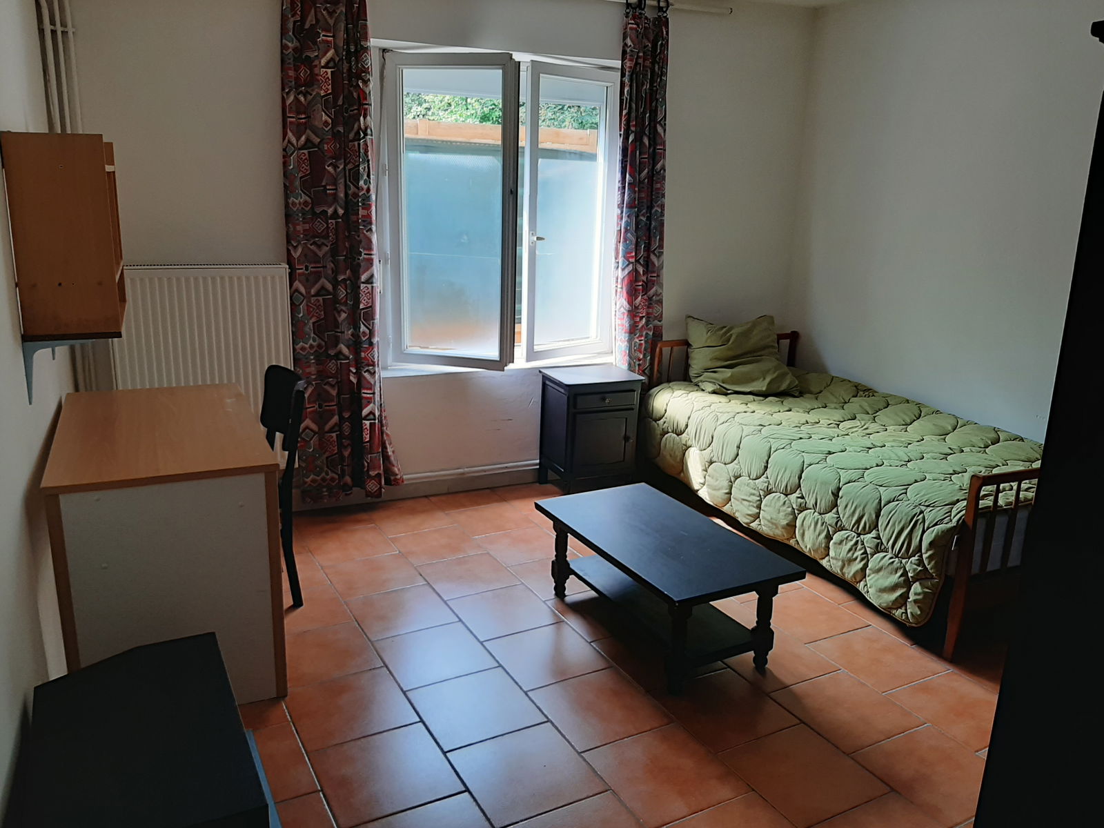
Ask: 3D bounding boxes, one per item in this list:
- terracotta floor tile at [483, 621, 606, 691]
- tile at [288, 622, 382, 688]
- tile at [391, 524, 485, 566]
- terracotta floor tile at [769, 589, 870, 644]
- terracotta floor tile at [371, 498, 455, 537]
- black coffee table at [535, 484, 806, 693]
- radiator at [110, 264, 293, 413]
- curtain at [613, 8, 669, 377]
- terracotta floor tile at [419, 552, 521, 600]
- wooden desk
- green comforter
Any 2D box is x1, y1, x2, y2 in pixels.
[{"bbox_3d":[-0.016,0.818,2.804,0.332,0.012,0.332,-6,16,-28],"label":"terracotta floor tile"},{"bbox_3d":[-0.769,0.802,2.760,0.332,0.010,0.327,-7,17,-29],"label":"tile"},{"bbox_3d":[-0.501,0.580,3.632,0.332,0.010,0.327,-7,17,-29],"label":"tile"},{"bbox_3d":[0.964,0.772,3.167,0.335,0.010,0.335,-6,16,-28],"label":"terracotta floor tile"},{"bbox_3d":[-0.687,0.510,4.003,0.335,0.010,0.335,-6,16,-28],"label":"terracotta floor tile"},{"bbox_3d":[0.365,0.596,2.944,0.508,0.374,0.905,-6,16,-28],"label":"black coffee table"},{"bbox_3d":[-1.492,-0.169,3.590,0.712,0.922,0.102,-5,16,-25],"label":"radiator"},{"bbox_3d":[0.477,-0.884,4.399,0.270,2.340,0.120,-5,16,-25],"label":"curtain"},{"bbox_3d":[-0.340,0.658,3.354,0.332,0.010,0.327,-7,17,-29],"label":"terracotta floor tile"},{"bbox_3d":[-1.284,0.393,2.777,0.575,0.740,1.095,-5,16,-26],"label":"wooden desk"},{"bbox_3d":[1.355,0.235,3.808,1.018,0.507,1.942,-5,16,-24],"label":"green comforter"}]

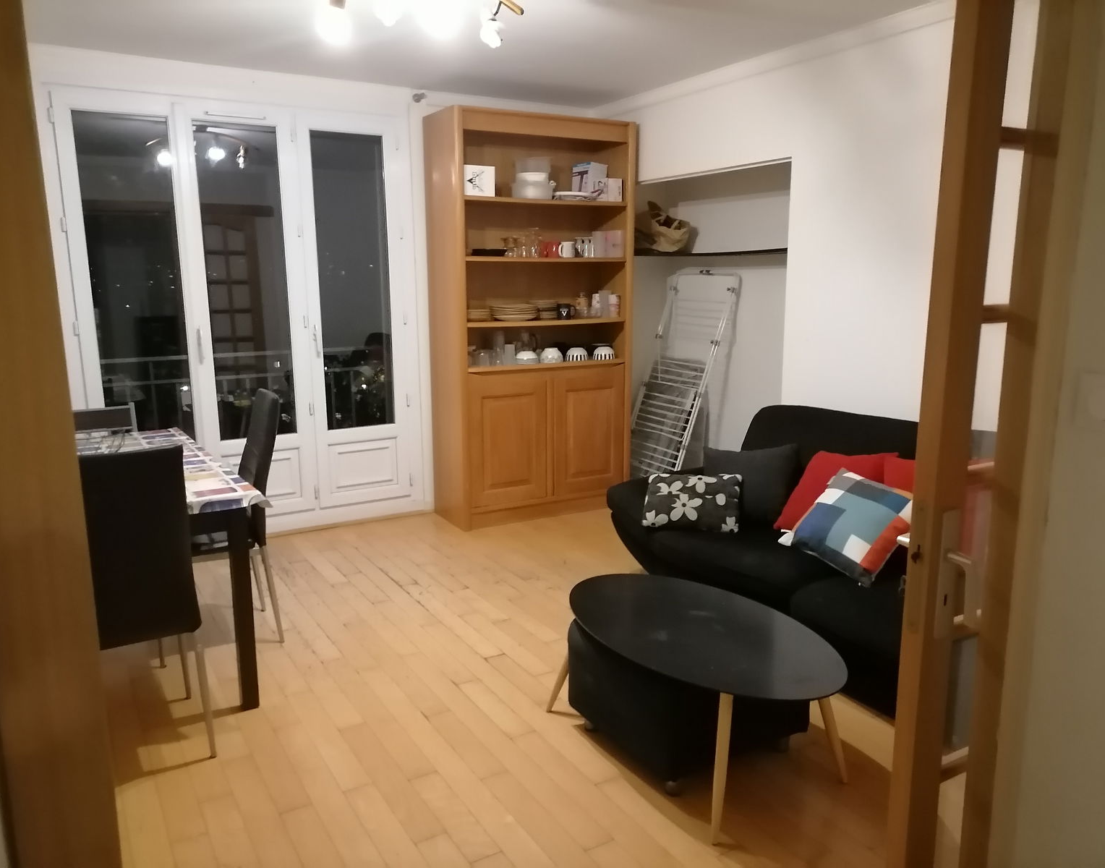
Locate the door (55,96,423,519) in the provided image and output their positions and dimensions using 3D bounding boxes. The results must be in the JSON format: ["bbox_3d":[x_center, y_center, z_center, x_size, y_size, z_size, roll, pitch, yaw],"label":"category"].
[{"bbox_3d":[-1.601,-0.584,4.752,1.798,2.318,0.084,-7,12,-30],"label":"door"}]

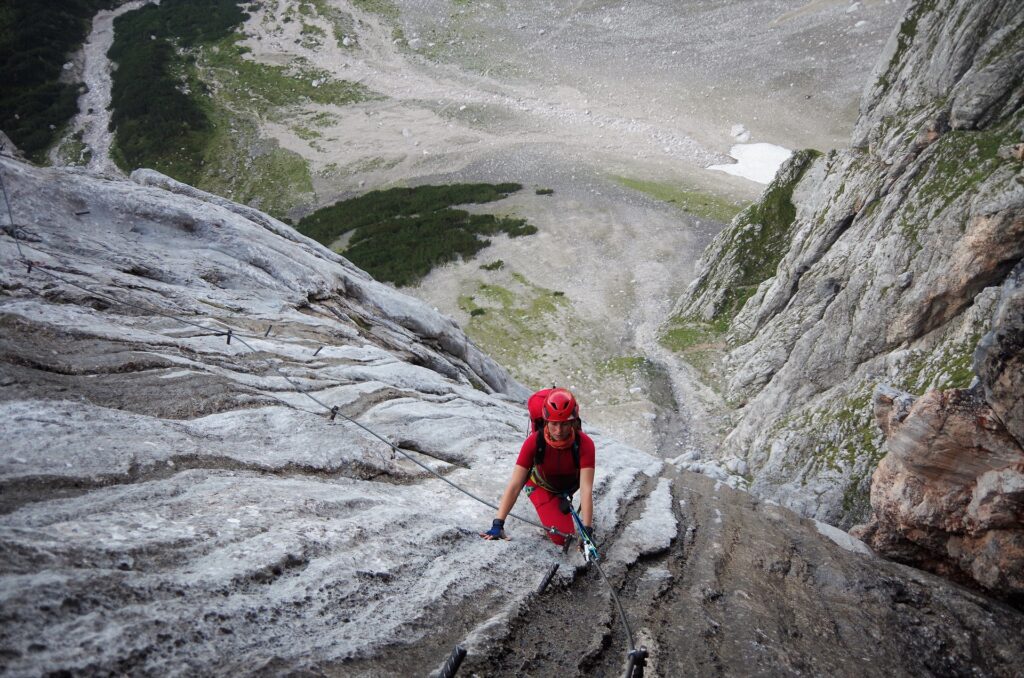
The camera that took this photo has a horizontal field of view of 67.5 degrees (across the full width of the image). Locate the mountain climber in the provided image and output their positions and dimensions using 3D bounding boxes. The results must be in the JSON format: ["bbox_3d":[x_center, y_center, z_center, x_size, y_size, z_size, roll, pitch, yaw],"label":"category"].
[{"bbox_3d":[0.190,0.930,4.950,0.700,1.500,0.850,-3,37,-5],"label":"mountain climber"}]

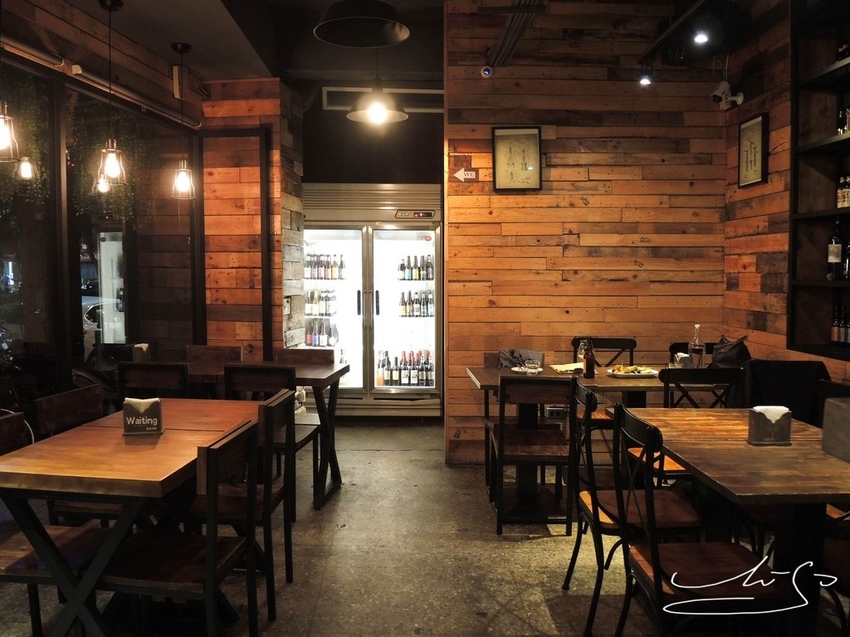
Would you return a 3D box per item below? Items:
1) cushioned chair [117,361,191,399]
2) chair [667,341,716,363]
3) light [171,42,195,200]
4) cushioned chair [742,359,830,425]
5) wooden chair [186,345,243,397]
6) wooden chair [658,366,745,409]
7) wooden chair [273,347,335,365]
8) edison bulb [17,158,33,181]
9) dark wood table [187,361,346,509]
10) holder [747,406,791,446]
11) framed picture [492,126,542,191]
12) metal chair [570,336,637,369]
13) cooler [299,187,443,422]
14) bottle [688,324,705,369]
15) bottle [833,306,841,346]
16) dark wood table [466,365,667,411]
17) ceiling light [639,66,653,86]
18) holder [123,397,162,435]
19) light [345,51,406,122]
[{"bbox_3d":[-1.463,0.647,4.012,0.400,0.825,0.460,0,4,7],"label":"cushioned chair"},{"bbox_3d":[1.700,0.608,4.002,0.430,0.885,0.470,0,4,-2],"label":"chair"},{"bbox_3d":[-1.585,-1.280,4.466,0.150,0.998,0.150,0,4,7],"label":"light"},{"bbox_3d":[1.752,0.632,3.552,0.440,0.900,0.480,0,4,-2],"label":"cushioned chair"},{"bbox_3d":[-1.450,0.614,4.486,0.400,0.825,0.460,0,4,7],"label":"wooden chair"},{"bbox_3d":[1.239,0.657,3.318,0.430,0.885,0.470,0,4,-2],"label":"wooden chair"},{"bbox_3d":[-0.858,0.632,4.560,0.420,0.820,0.460,0,4,7],"label":"wooden chair"},{"bbox_3d":[-2.006,-0.749,3.456,0.070,0.109,0.070,0,4,7],"label":"edison bulb"},{"bbox_3d":[-1.171,0.689,4.244,1.300,0.750,0.592,0,4,7],"label":"dark wood table"},{"bbox_3d":[1.165,0.360,2.333,0.138,0.124,0.078,0,4,-2],"label":"holder"},{"bbox_3d":[0.633,-1.093,4.687,0.338,0.425,0.030,0,4,-3],"label":"framed picture"},{"bbox_3d":[1.242,0.602,4.492,0.450,0.890,0.490,0,4,-3],"label":"metal chair"},{"bbox_3d":[-0.498,-0.150,6.376,1.281,2.071,0.740,0,4,0],"label":"cooler"},{"bbox_3d":[1.596,0.183,4.019,0.092,0.292,0.092,0,4,-3],"label":"bottle"},{"bbox_3d":[2.095,0.038,3.500,0.060,0.199,0.060,0,4,-3],"label":"bottle"},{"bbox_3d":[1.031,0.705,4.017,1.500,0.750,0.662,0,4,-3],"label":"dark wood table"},{"bbox_3d":[1.303,-1.433,4.061,0.080,0.110,0.080,0,4,-2],"label":"ceiling light"},{"bbox_3d":[-1.047,0.362,2.575,0.142,0.134,0.075,-1,4,-11],"label":"holder"},{"bbox_3d":[-0.282,-1.352,4.016,0.370,0.418,0.370,0,4,-2],"label":"light"}]

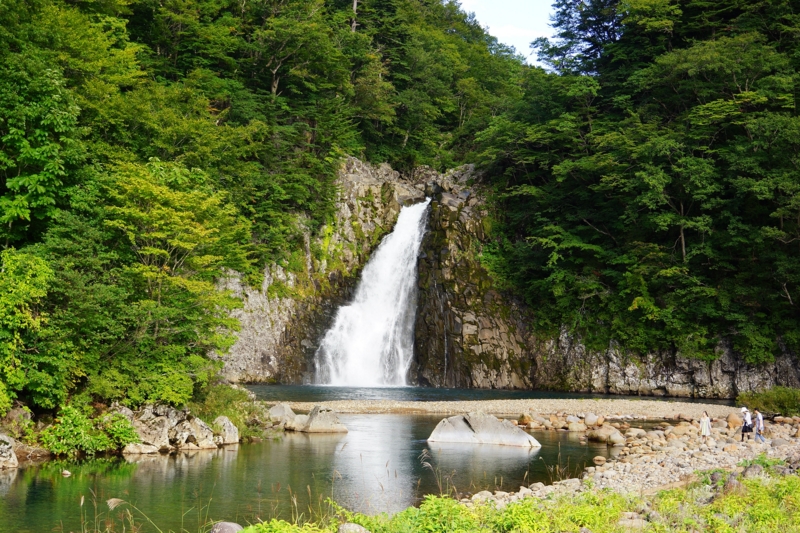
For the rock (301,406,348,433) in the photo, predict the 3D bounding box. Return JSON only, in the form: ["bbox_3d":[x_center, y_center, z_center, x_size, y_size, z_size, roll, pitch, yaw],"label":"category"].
[{"bbox_3d":[-4.588,9.313,86.400,2.850,1.570,1.900,0,-4,0],"label":"rock"}]

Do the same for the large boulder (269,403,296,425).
[{"bbox_3d":[-7.552,9.472,91.000,1.800,1.500,1.500,0,-4,0],"label":"large boulder"}]

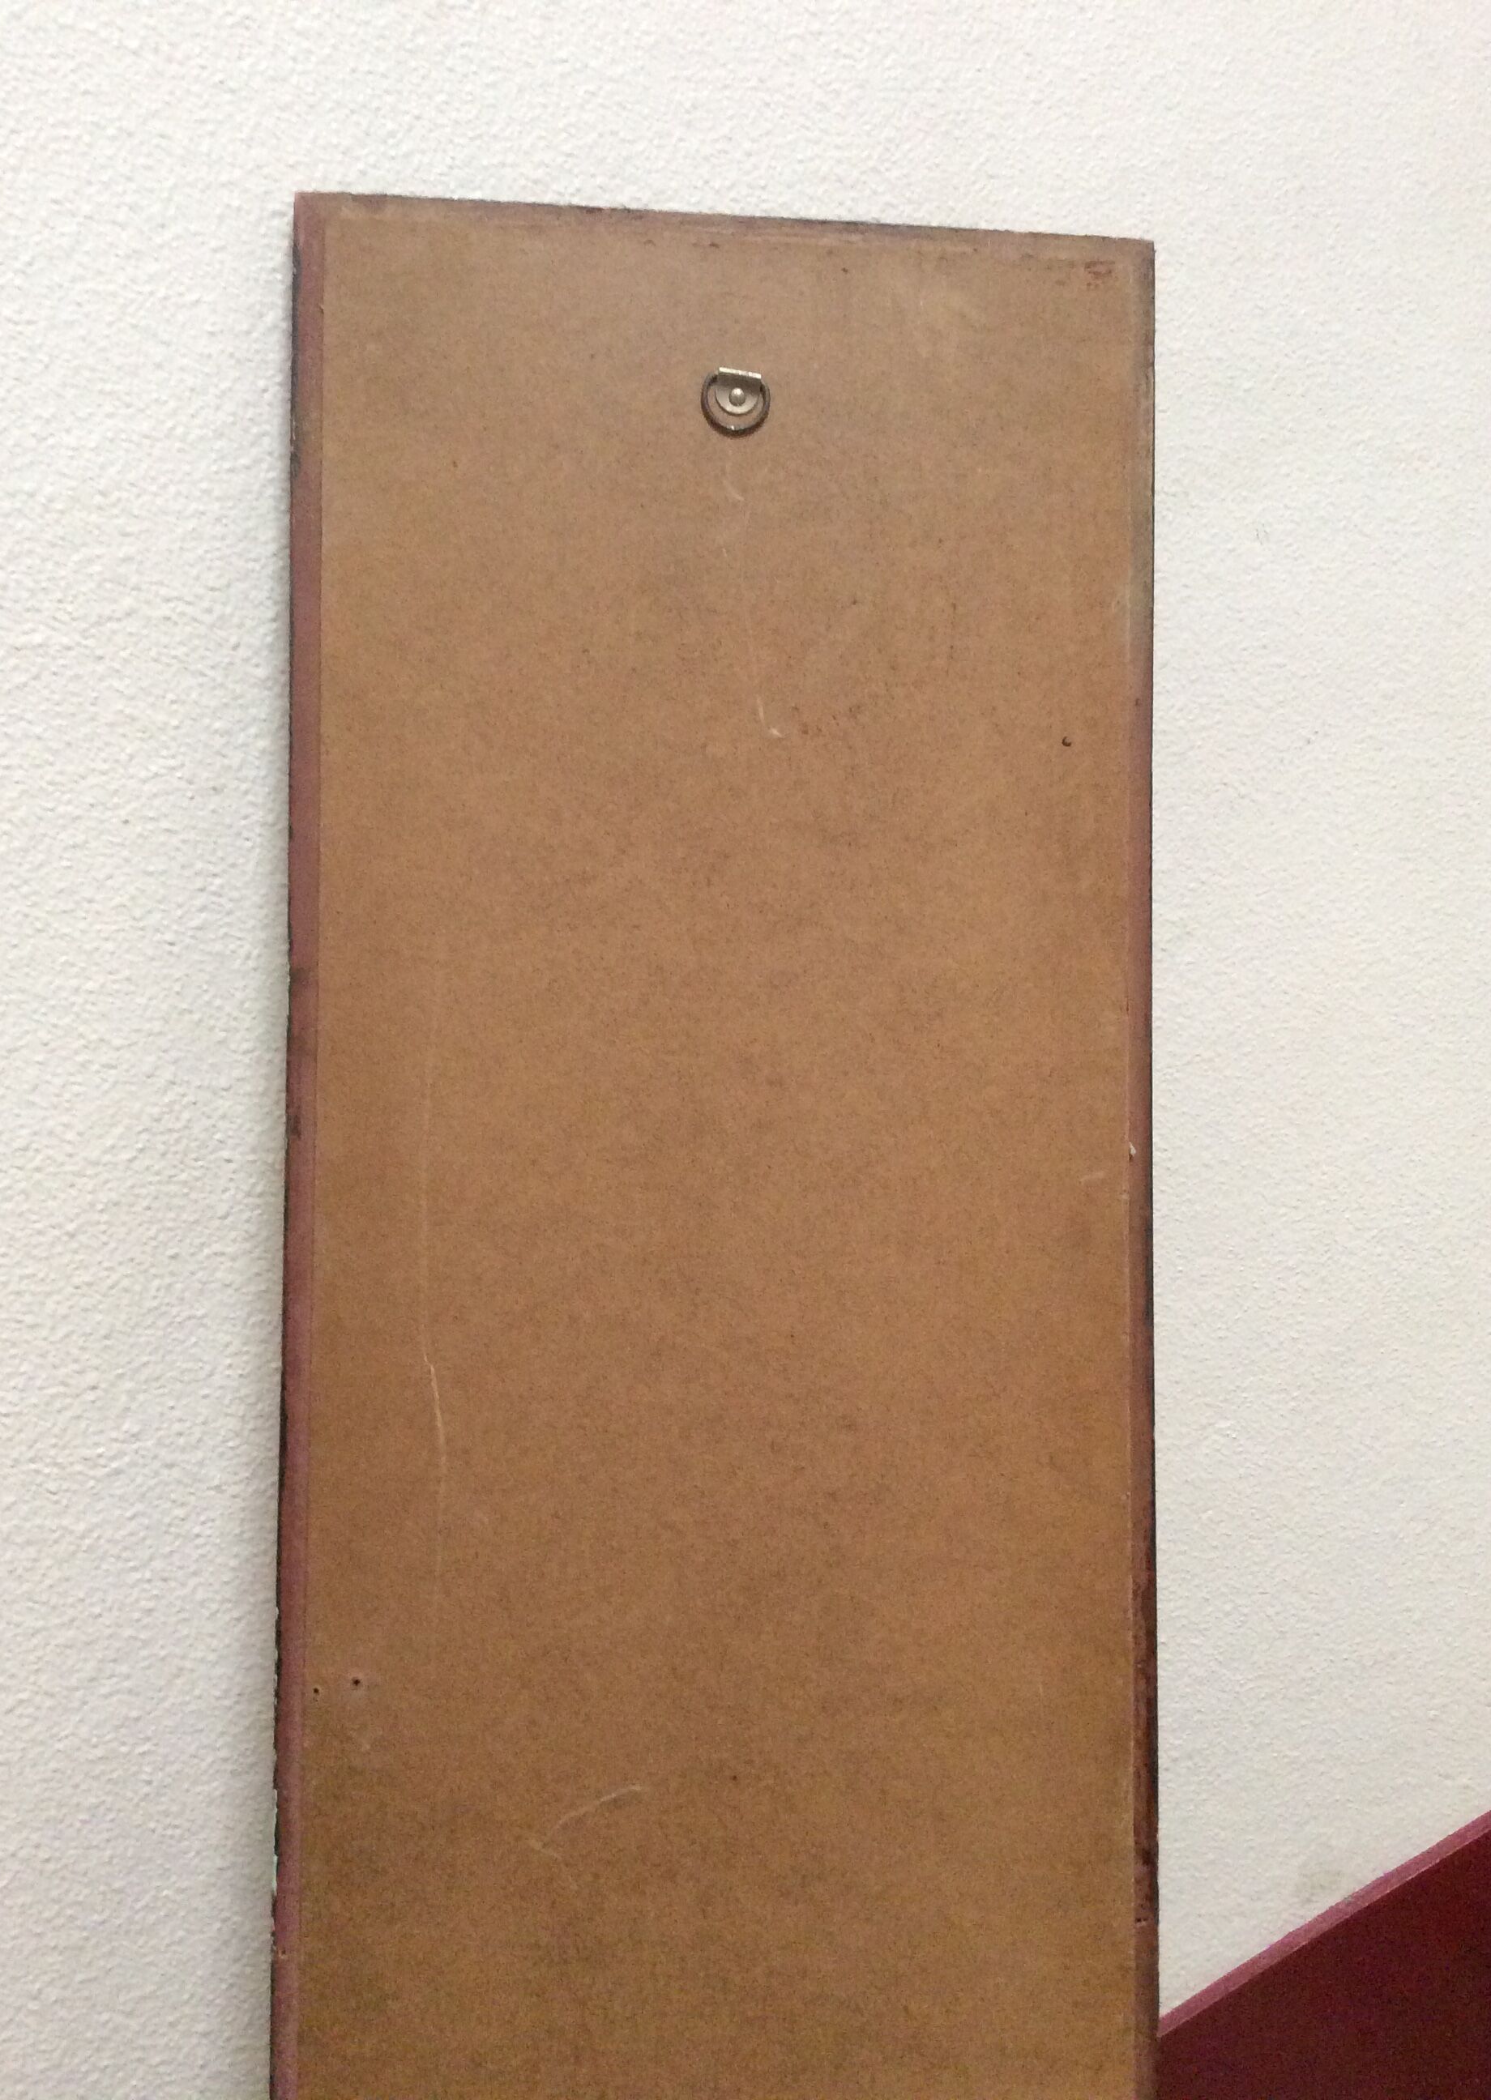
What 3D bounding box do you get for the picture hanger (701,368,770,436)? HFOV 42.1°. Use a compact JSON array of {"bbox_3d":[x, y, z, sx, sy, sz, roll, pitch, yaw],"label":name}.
[{"bbox_3d":[-0.004,-0.242,0.725,0.025,0.025,0.005,6,-3,-6],"label":"picture hanger"}]

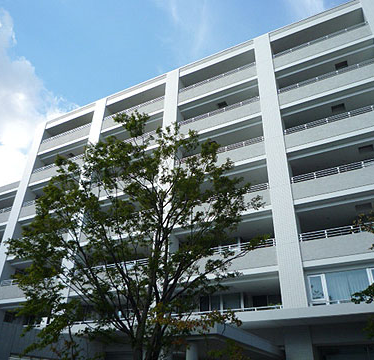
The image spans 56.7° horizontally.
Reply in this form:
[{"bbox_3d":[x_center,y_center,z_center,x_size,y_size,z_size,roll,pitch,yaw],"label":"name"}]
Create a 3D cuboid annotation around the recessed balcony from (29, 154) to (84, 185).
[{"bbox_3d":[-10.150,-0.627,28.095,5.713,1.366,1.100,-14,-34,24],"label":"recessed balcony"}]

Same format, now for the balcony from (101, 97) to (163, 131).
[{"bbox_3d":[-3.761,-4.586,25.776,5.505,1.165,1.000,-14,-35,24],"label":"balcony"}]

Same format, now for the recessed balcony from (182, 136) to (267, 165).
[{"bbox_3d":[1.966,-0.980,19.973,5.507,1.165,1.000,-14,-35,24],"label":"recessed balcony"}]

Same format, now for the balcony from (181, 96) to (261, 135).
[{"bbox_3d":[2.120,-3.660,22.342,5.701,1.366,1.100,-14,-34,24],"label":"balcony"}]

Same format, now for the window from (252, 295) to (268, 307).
[{"bbox_3d":[3.497,5.847,16.463,0.693,0.700,0.100,-14,-35,24],"label":"window"}]

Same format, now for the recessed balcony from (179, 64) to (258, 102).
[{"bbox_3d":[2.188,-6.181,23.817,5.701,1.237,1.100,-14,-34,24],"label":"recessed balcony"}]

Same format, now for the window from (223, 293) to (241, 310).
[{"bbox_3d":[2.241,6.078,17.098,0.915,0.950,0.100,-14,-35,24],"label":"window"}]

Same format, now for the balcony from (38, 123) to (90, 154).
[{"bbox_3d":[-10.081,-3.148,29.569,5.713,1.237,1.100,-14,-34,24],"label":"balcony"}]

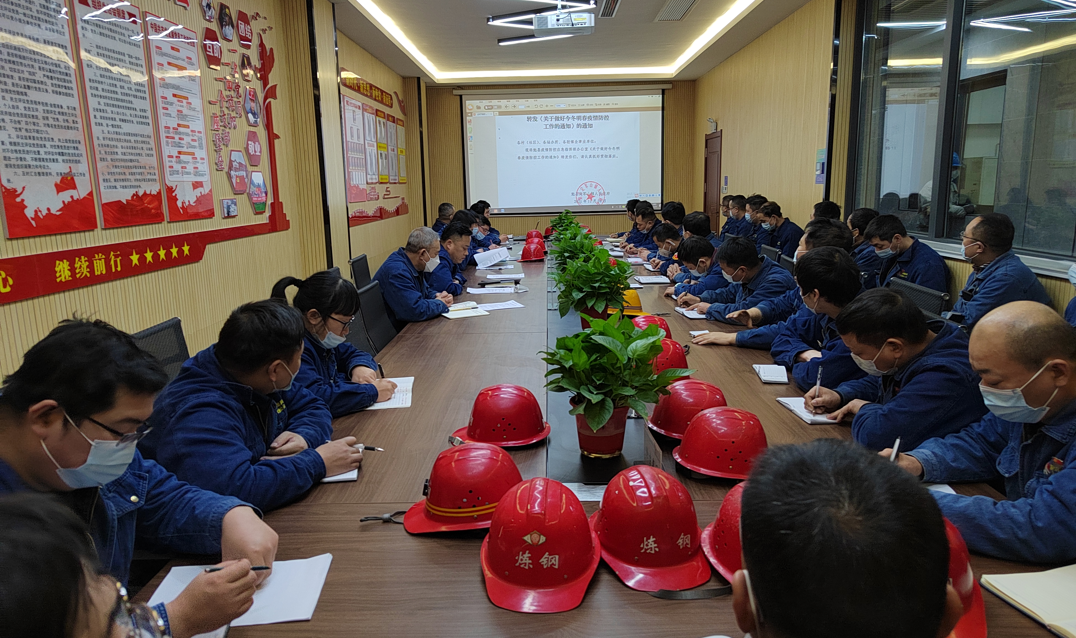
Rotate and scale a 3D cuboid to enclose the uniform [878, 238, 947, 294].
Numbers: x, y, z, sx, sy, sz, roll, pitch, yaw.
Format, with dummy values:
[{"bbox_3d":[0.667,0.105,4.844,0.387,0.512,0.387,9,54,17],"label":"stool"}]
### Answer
[{"bbox_3d":[2.077,-0.178,4.097,0.460,0.580,0.500,0,11,4],"label":"uniform"}]

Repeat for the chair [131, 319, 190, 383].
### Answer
[{"bbox_3d":[-0.894,0.545,2.224,0.600,1.020,0.560,-1,11,1],"label":"chair"}]

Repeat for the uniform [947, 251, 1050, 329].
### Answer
[{"bbox_3d":[2.068,-0.012,3.284,0.500,0.600,0.500,3,11,20],"label":"uniform"}]

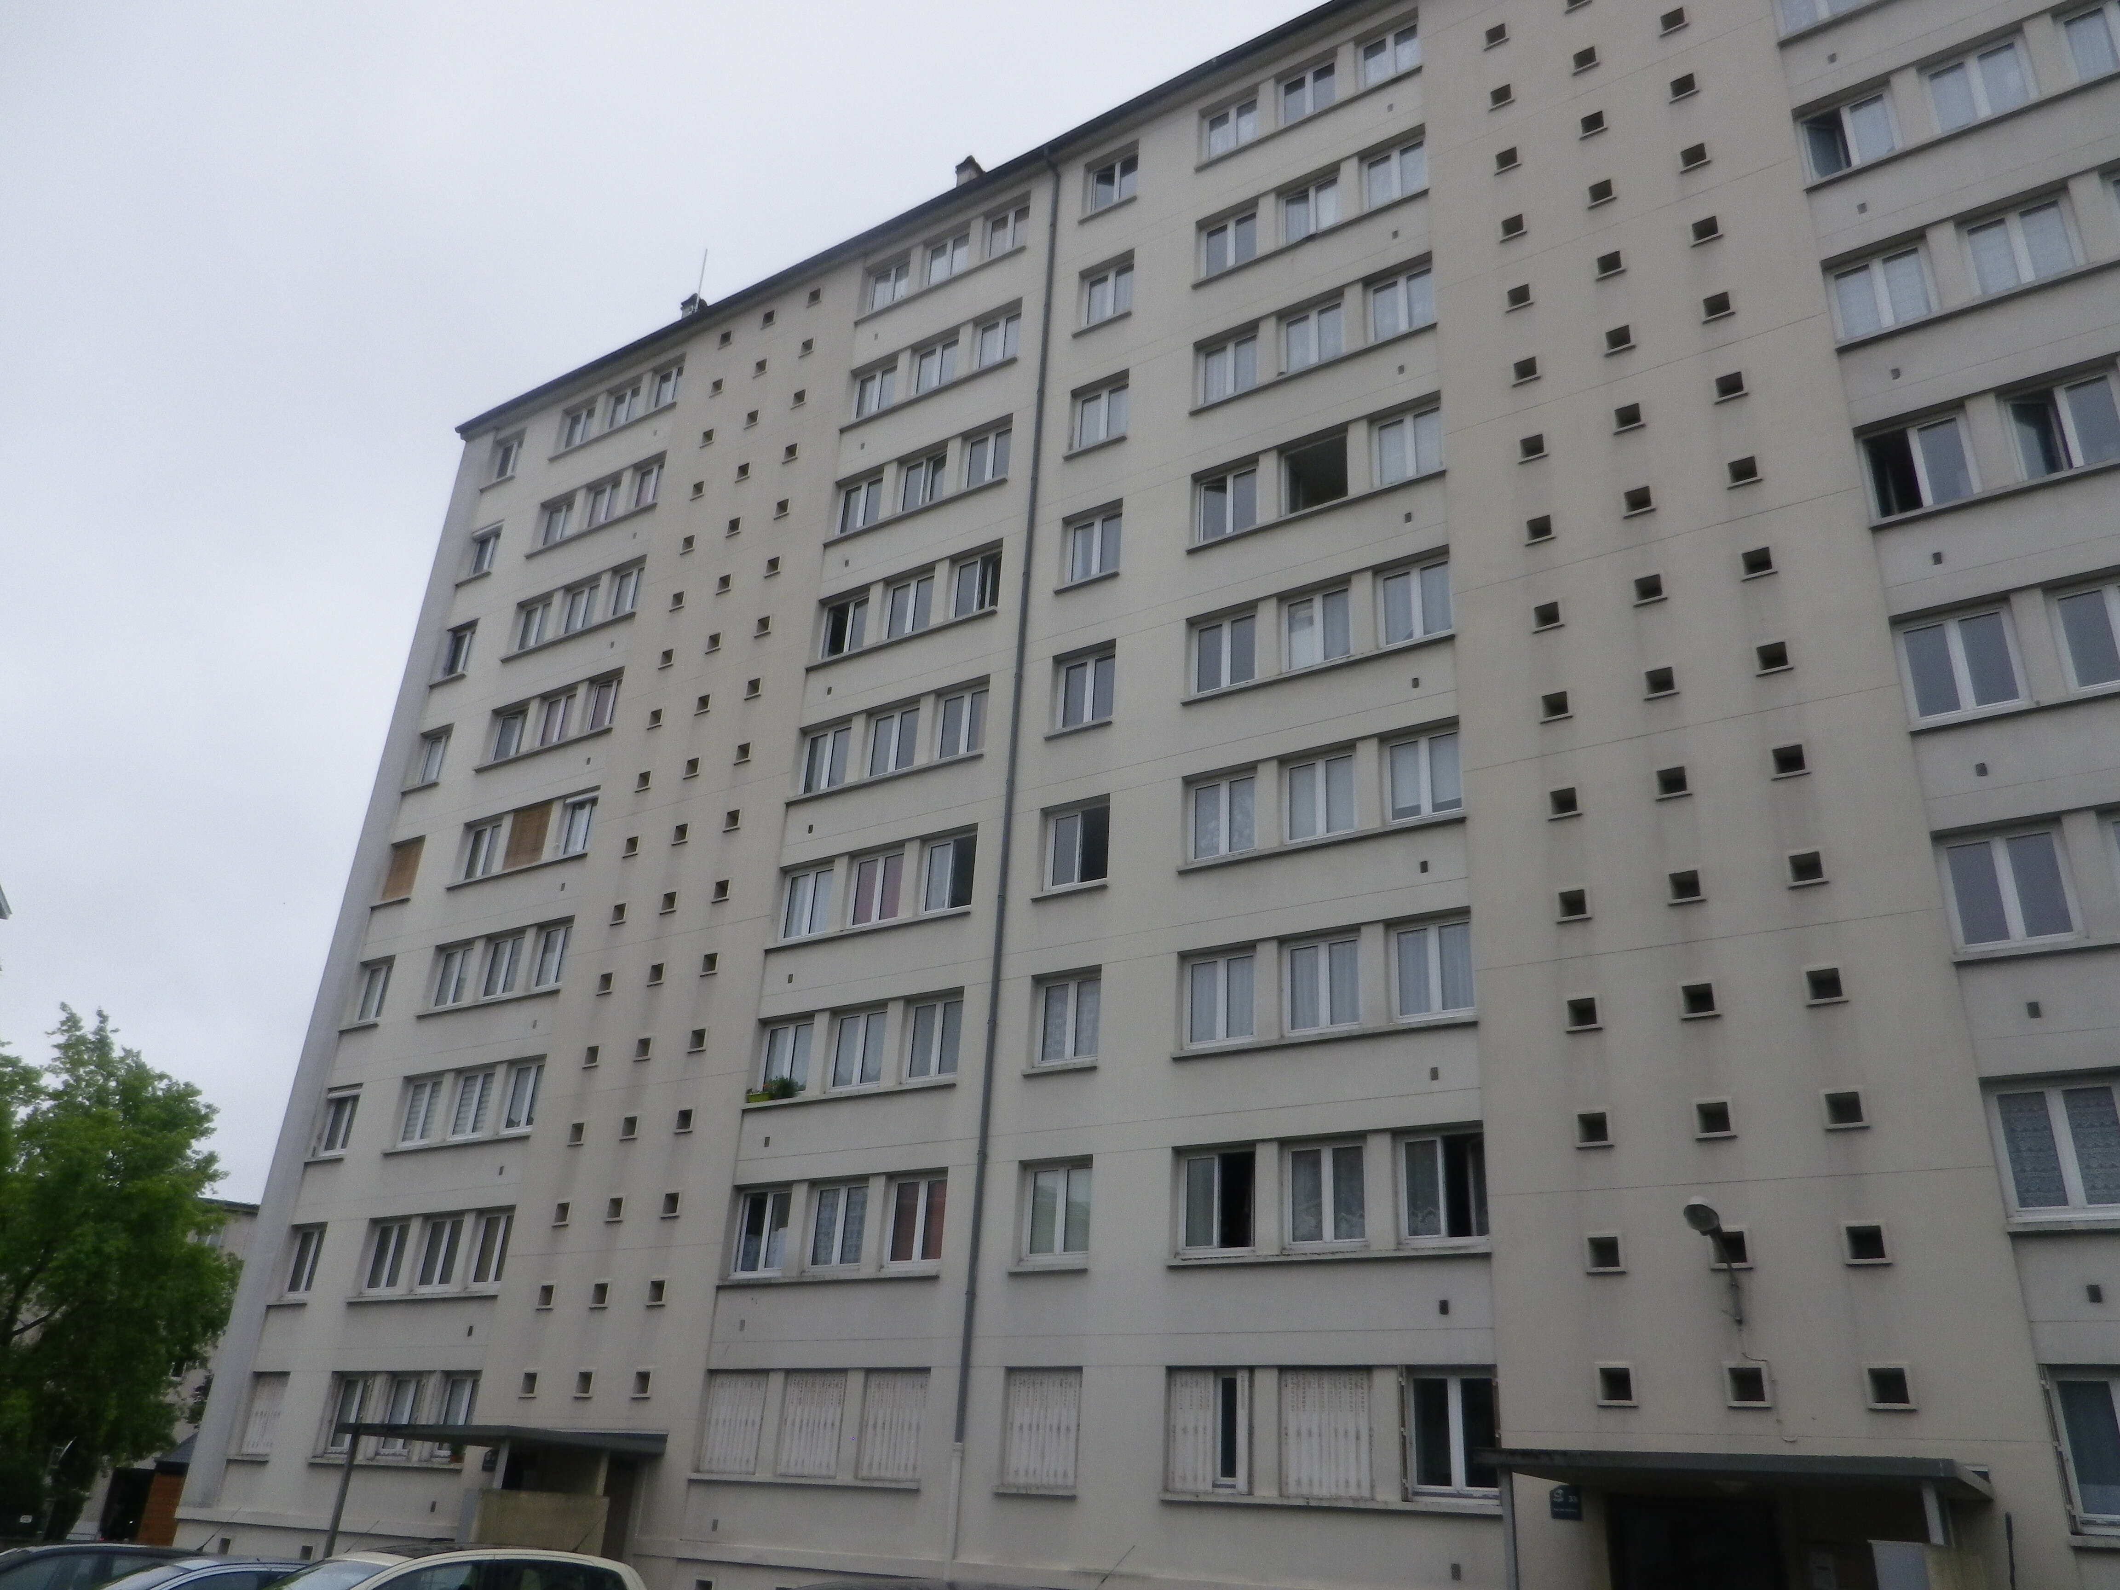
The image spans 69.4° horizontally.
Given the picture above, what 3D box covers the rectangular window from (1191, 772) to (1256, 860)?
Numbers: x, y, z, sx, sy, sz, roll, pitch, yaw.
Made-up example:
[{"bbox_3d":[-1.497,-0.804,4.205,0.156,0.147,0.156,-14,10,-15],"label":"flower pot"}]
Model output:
[{"bbox_3d":[2.359,0.328,21.945,1.108,1.289,0.140,-13,-30,31],"label":"rectangular window"}]

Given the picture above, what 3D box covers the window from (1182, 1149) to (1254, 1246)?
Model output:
[{"bbox_3d":[2.049,5.229,19.604,1.108,1.289,0.140,-13,-30,31],"label":"window"}]

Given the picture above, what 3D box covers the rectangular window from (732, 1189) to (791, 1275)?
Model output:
[{"bbox_3d":[-4.504,6.718,23.638,1.224,1.251,0.120,-13,-30,31],"label":"rectangular window"}]

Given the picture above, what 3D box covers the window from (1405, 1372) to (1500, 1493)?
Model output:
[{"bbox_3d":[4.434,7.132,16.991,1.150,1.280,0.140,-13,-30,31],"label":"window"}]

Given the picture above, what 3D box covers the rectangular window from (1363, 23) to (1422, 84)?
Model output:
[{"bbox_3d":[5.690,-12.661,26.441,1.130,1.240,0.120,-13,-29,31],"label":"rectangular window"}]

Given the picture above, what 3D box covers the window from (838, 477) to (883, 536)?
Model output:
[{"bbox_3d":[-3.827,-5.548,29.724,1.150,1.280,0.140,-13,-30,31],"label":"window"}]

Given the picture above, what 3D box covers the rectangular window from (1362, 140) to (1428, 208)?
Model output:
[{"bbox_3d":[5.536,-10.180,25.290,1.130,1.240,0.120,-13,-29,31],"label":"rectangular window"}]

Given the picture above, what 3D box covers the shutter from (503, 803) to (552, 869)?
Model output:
[{"bbox_3d":[-10.732,0.837,31.060,1.232,1.287,0.080,-13,-30,31],"label":"shutter"}]

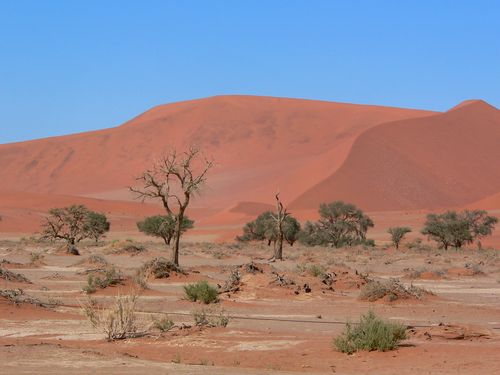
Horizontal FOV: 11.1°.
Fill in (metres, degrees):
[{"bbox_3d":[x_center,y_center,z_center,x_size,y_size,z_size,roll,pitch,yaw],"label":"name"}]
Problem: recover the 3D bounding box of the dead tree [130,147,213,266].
[{"bbox_3d":[-5.157,1.256,170.000,5.488,7.934,4.665,0,-1,0],"label":"dead tree"}]

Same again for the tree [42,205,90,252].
[{"bbox_3d":[-17.603,3.933,246.647,4.574,4.574,4.117,0,-1,0],"label":"tree"}]

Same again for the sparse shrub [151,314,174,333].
[{"bbox_3d":[-2.237,3.524,66.500,0.569,0.427,0.512,0,-1,0],"label":"sparse shrub"}]

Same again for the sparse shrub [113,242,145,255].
[{"bbox_3d":[-11.105,5.575,235.000,2.925,1.097,2.486,0,-1,0],"label":"sparse shrub"}]

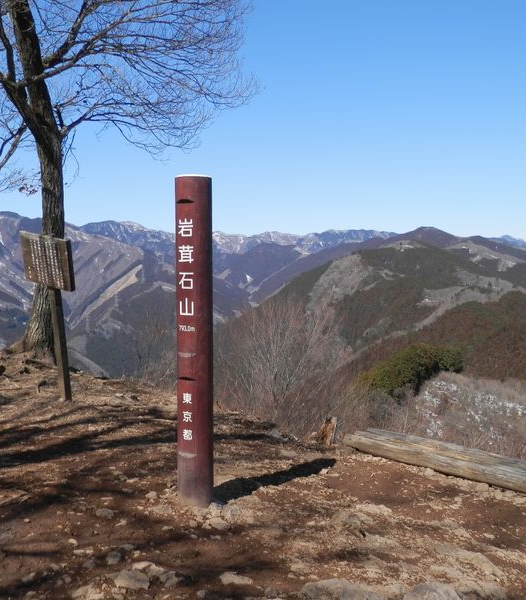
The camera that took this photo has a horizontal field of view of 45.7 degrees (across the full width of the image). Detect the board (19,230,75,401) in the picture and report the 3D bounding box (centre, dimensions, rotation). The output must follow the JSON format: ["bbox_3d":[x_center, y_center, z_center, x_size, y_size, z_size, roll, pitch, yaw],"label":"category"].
[{"bbox_3d":[-2.075,0.194,6.285,0.630,1.680,0.140,0,9,30],"label":"board"}]

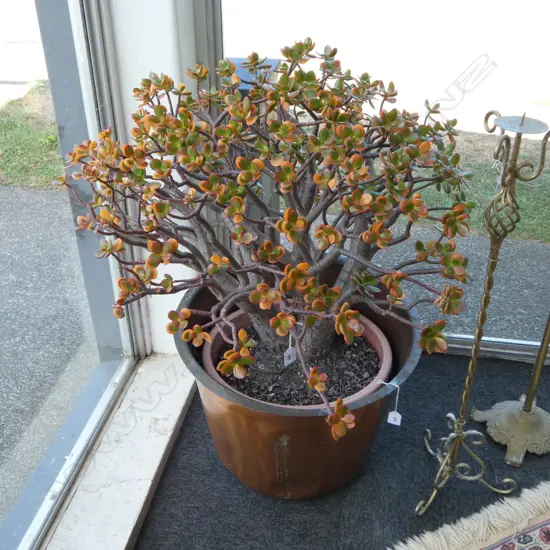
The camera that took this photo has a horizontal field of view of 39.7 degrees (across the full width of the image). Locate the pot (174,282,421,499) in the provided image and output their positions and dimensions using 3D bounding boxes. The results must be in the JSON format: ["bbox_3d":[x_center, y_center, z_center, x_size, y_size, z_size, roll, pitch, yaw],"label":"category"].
[{"bbox_3d":[0.048,0.260,1.807,0.550,0.385,0.550,0,37,0],"label":"pot"}]

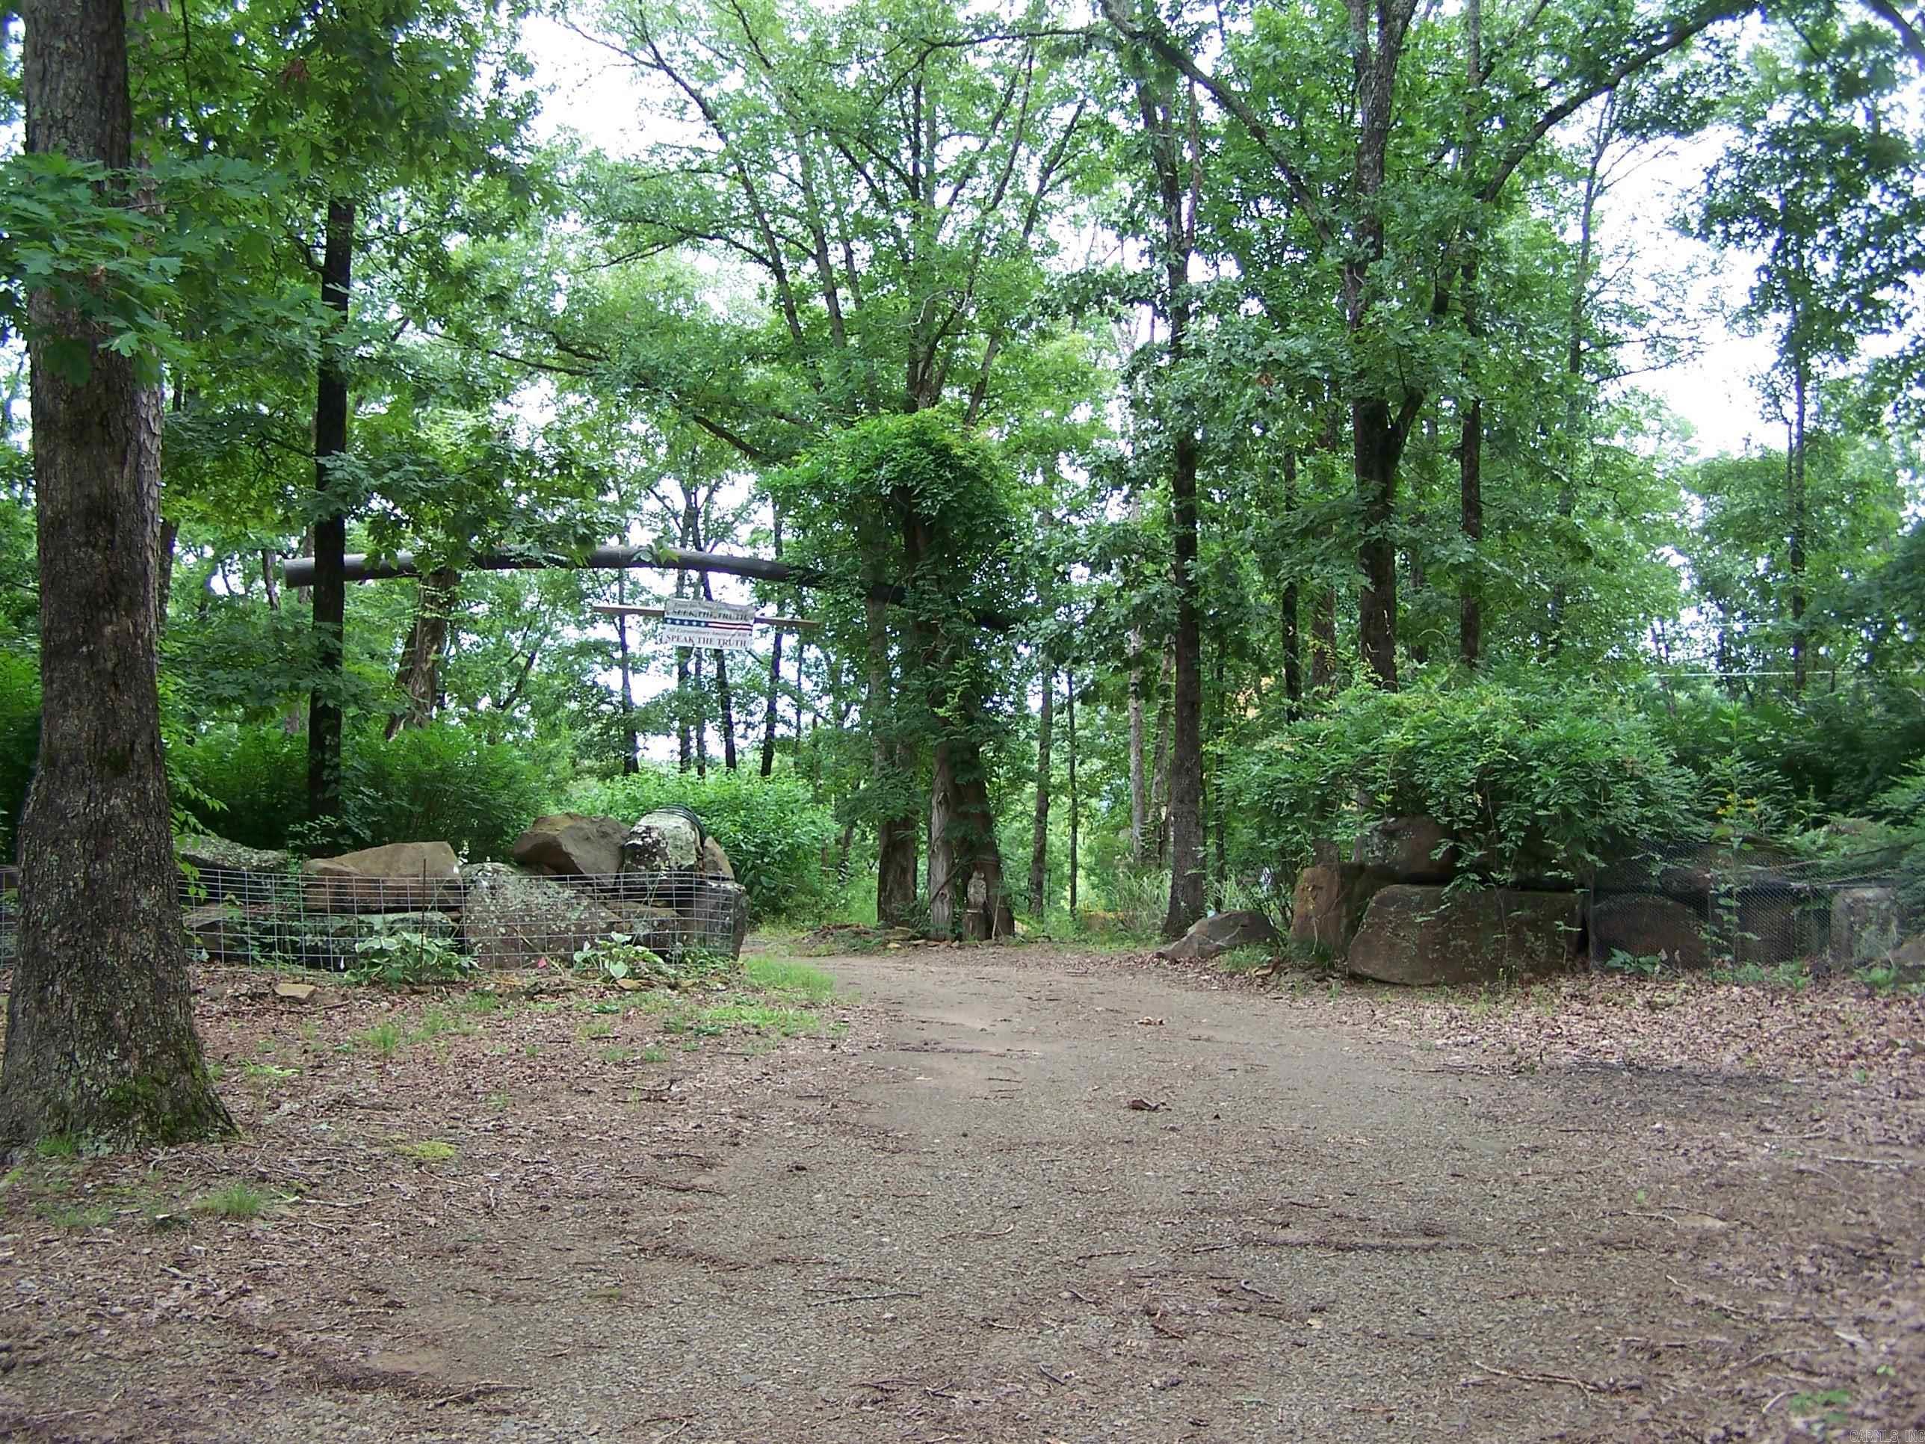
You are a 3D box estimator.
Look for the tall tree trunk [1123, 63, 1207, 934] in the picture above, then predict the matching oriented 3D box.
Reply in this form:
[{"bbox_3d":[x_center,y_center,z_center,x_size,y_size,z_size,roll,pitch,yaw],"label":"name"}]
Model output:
[{"bbox_3d":[1.745,-1.915,18.300,0.705,7.619,0.500,0,-1,0],"label":"tall tree trunk"}]

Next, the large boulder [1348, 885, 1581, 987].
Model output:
[{"bbox_3d":[3.589,1.526,15.100,1.616,0.691,0.950,0,-1,-7],"label":"large boulder"}]

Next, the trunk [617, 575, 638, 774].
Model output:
[{"bbox_3d":[-4.761,-0.673,30.000,0.304,2.818,0.250,0,-1,0],"label":"trunk"}]

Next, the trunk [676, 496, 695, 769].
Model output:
[{"bbox_3d":[-4.059,-1.335,31.000,0.272,4.104,0.260,0,-1,0],"label":"trunk"}]

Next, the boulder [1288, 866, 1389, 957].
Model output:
[{"bbox_3d":[2.835,1.426,15.900,0.724,0.706,0.700,0,-1,0],"label":"boulder"}]

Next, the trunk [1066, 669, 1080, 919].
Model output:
[{"bbox_3d":[1.185,0.769,22.500,0.137,2.674,0.130,0,-1,0],"label":"trunk"}]

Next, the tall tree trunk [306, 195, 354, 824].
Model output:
[{"bbox_3d":[-5.177,-1.736,17.300,0.374,5.159,0.300,0,-1,0],"label":"tall tree trunk"}]

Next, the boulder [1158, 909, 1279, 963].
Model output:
[{"bbox_3d":[2.014,1.684,16.600,0.917,0.408,0.650,0,-1,0],"label":"boulder"}]

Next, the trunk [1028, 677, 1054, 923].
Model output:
[{"bbox_3d":[0.814,0.759,22.000,0.253,2.568,0.220,0,-1,0],"label":"trunk"}]

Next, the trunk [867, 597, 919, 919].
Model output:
[{"bbox_3d":[-0.662,0.384,20.000,0.460,3.117,0.400,0,-1,0],"label":"trunk"}]

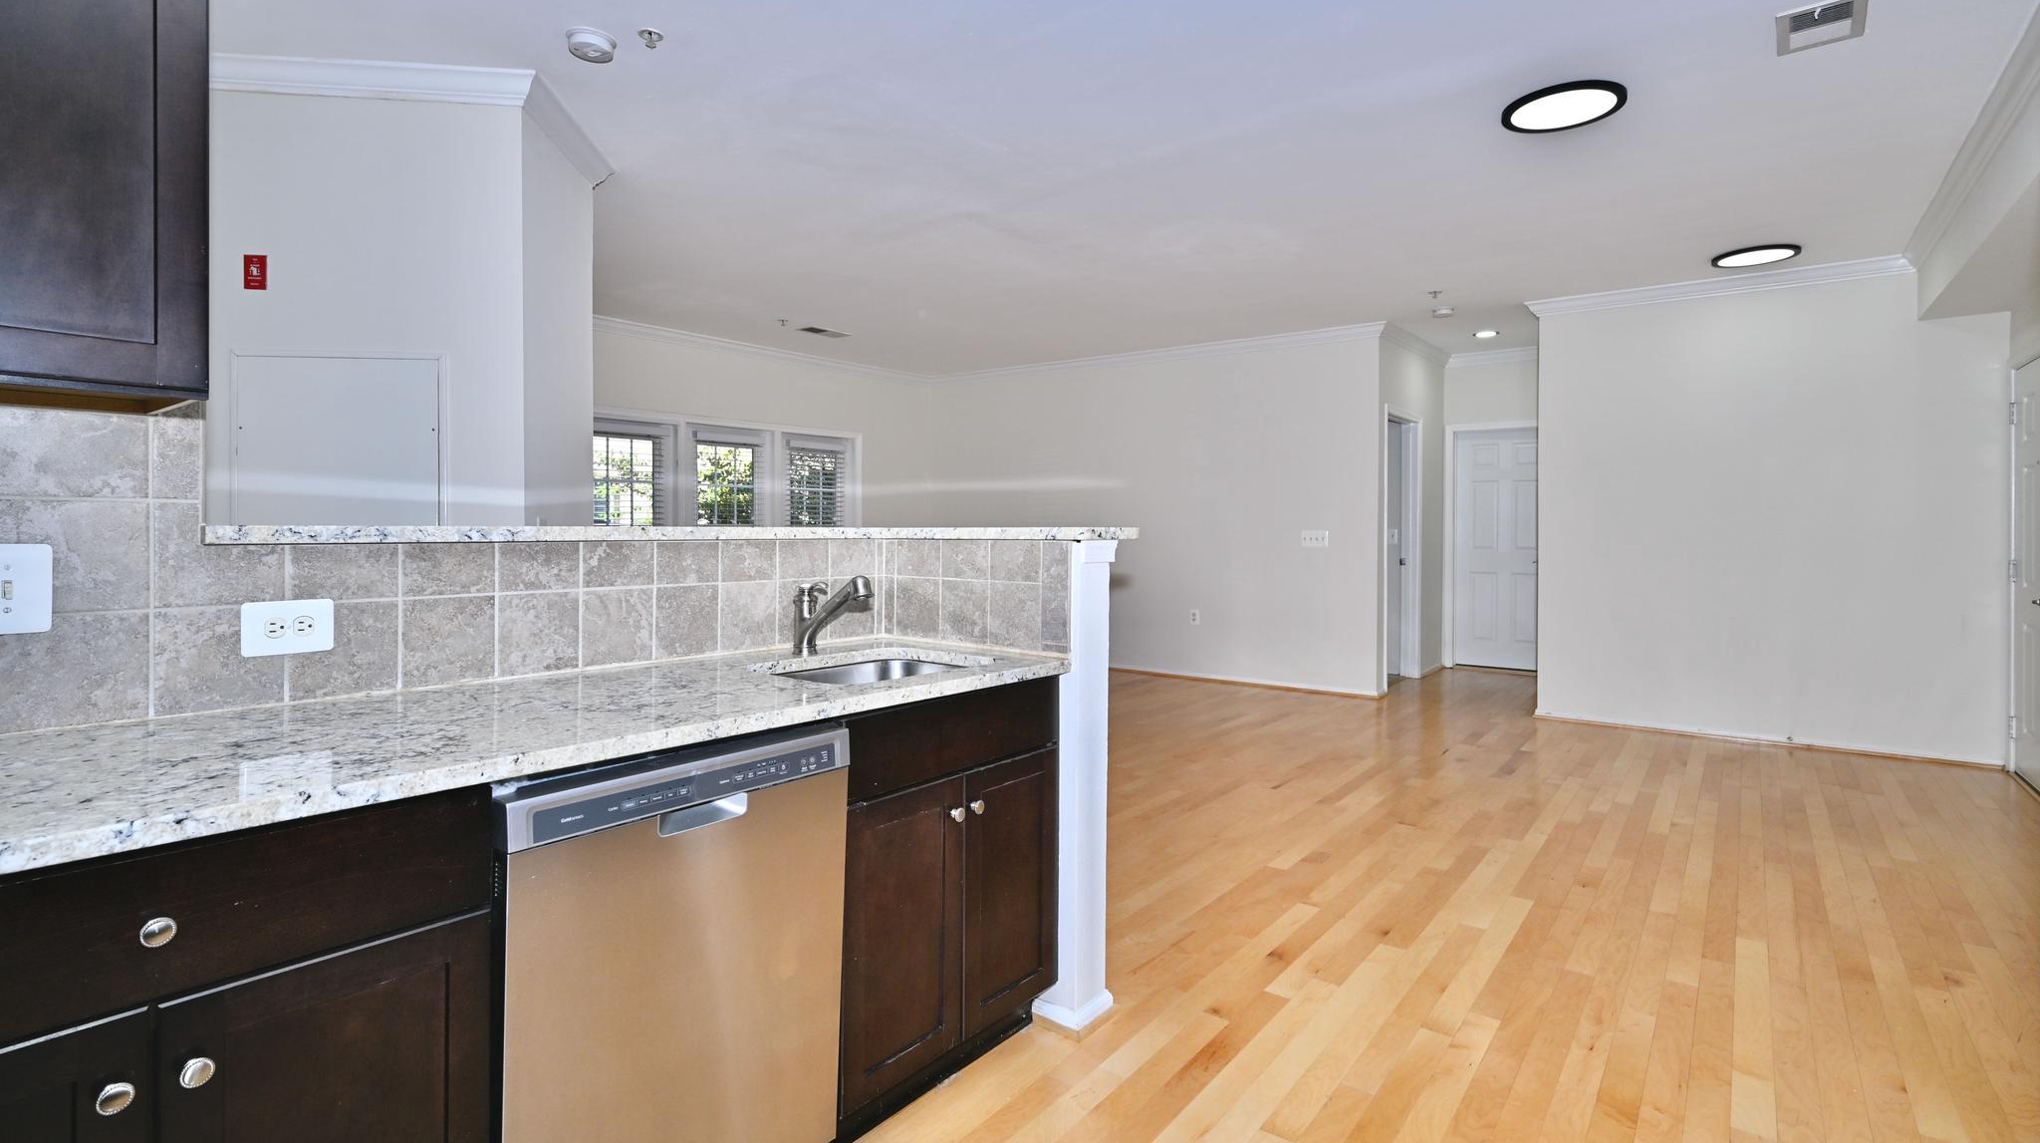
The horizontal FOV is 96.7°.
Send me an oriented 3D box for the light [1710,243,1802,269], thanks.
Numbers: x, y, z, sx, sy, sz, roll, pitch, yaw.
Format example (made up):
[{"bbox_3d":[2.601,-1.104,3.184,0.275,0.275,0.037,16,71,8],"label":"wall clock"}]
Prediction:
[{"bbox_3d":[3.971,-1.698,4.890,0.380,0.028,0.380,2,3,38],"label":"light"}]

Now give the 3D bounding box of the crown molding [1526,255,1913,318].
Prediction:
[{"bbox_3d":[4.093,-1.694,5.438,1.855,0.097,0.075,2,3,38],"label":"crown molding"}]

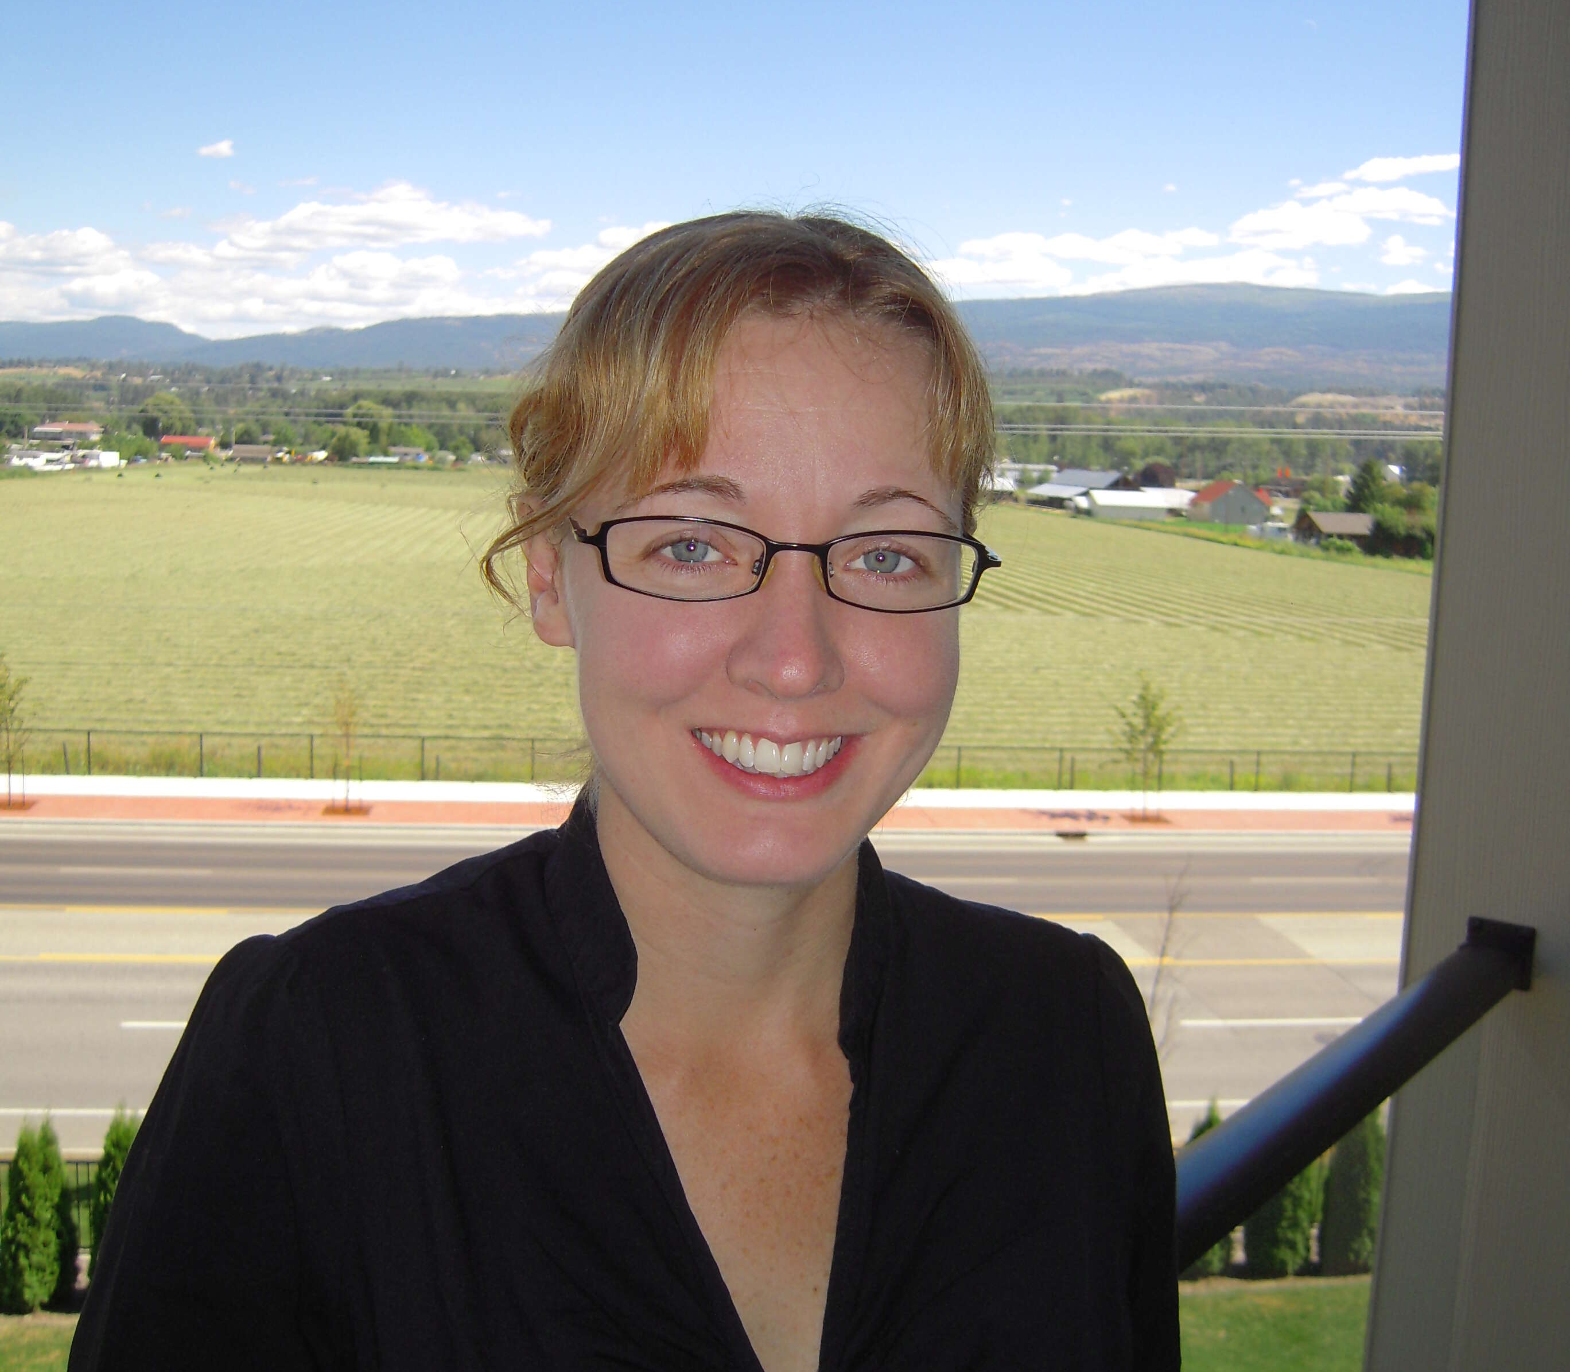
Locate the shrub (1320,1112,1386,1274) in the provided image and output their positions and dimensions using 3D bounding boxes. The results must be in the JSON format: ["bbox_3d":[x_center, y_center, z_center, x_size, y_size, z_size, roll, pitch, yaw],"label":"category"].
[{"bbox_3d":[6.975,6.133,20.552,0.850,2.140,0.850,0,9,-7],"label":"shrub"}]

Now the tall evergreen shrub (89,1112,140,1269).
[{"bbox_3d":[-7.594,5.895,19.233,0.780,2.350,0.780,0,9,-7],"label":"tall evergreen shrub"}]

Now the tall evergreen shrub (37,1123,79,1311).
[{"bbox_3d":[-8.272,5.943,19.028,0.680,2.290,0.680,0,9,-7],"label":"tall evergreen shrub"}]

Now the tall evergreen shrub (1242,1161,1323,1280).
[{"bbox_3d":[6.100,6.145,20.434,0.900,2.110,0.900,0,9,-7],"label":"tall evergreen shrub"}]

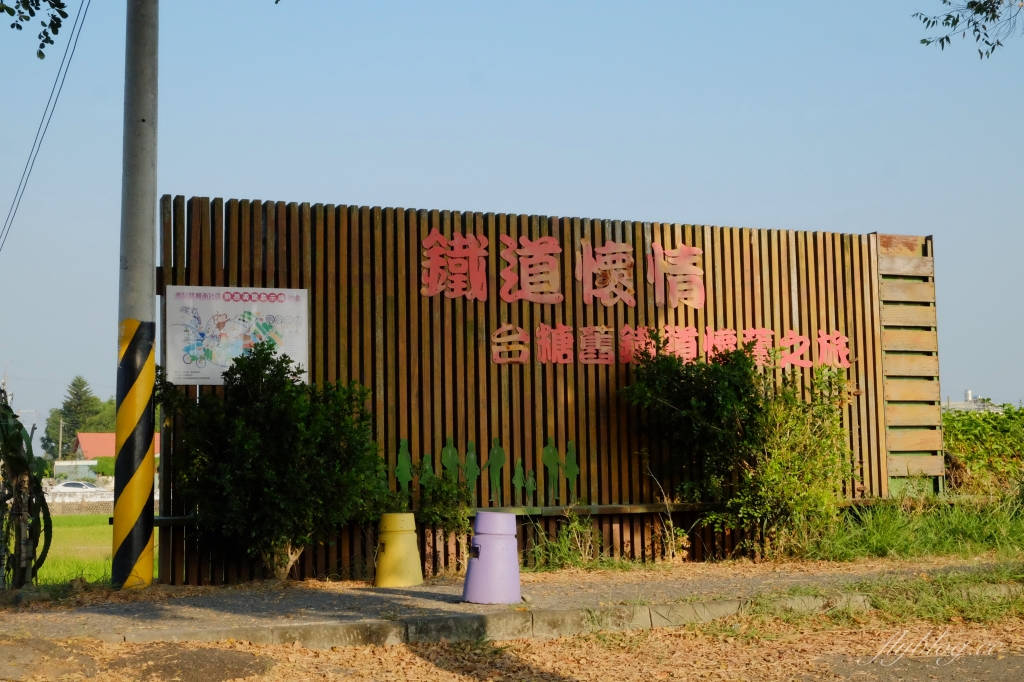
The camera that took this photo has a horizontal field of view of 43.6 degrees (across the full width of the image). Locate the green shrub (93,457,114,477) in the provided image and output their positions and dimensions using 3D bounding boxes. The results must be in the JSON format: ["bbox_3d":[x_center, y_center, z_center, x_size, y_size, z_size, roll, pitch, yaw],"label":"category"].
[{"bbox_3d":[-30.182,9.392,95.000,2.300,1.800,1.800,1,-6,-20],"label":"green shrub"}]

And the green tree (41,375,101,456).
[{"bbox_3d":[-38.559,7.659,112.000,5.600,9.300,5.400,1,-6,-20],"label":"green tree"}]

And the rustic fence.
[{"bbox_3d":[0.908,0.523,14.059,9.169,3.823,0.400,1,-6,-20],"label":"rustic fence"}]

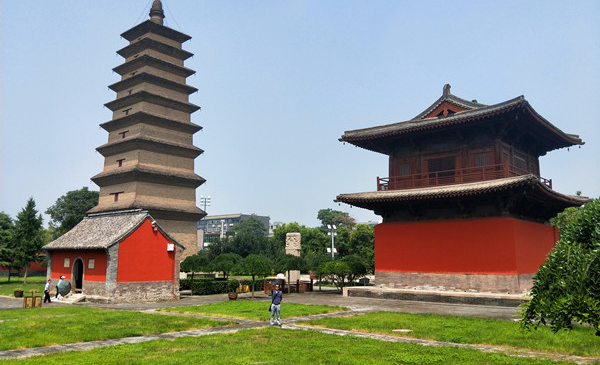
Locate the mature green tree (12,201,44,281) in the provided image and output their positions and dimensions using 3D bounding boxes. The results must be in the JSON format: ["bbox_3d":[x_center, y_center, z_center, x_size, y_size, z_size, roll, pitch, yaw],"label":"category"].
[{"bbox_3d":[-30.489,6.534,48.600,3.615,9.678,3.615,0,-10,0],"label":"mature green tree"}]

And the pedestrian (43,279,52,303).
[{"bbox_3d":[-17.472,7.563,30.149,0.580,1.602,0.500,2,-10,-11],"label":"pedestrian"}]

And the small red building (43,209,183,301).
[{"bbox_3d":[-13.911,5.484,32.313,8.600,6.090,6.100,-7,-12,36],"label":"small red building"}]

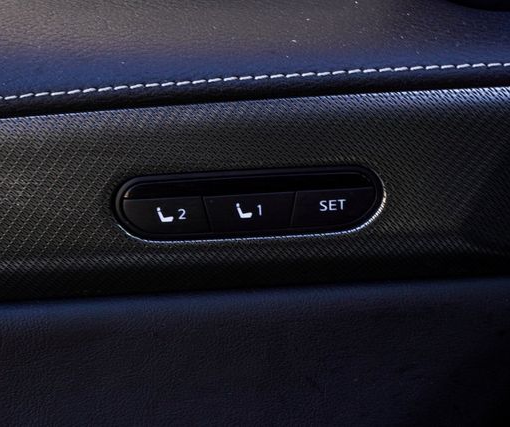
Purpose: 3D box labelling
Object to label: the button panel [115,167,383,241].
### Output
[{"bbox_3d":[-0.002,-0.004,0.432,0.086,0.021,0.009,-4,15,-1],"label":"button panel"}]

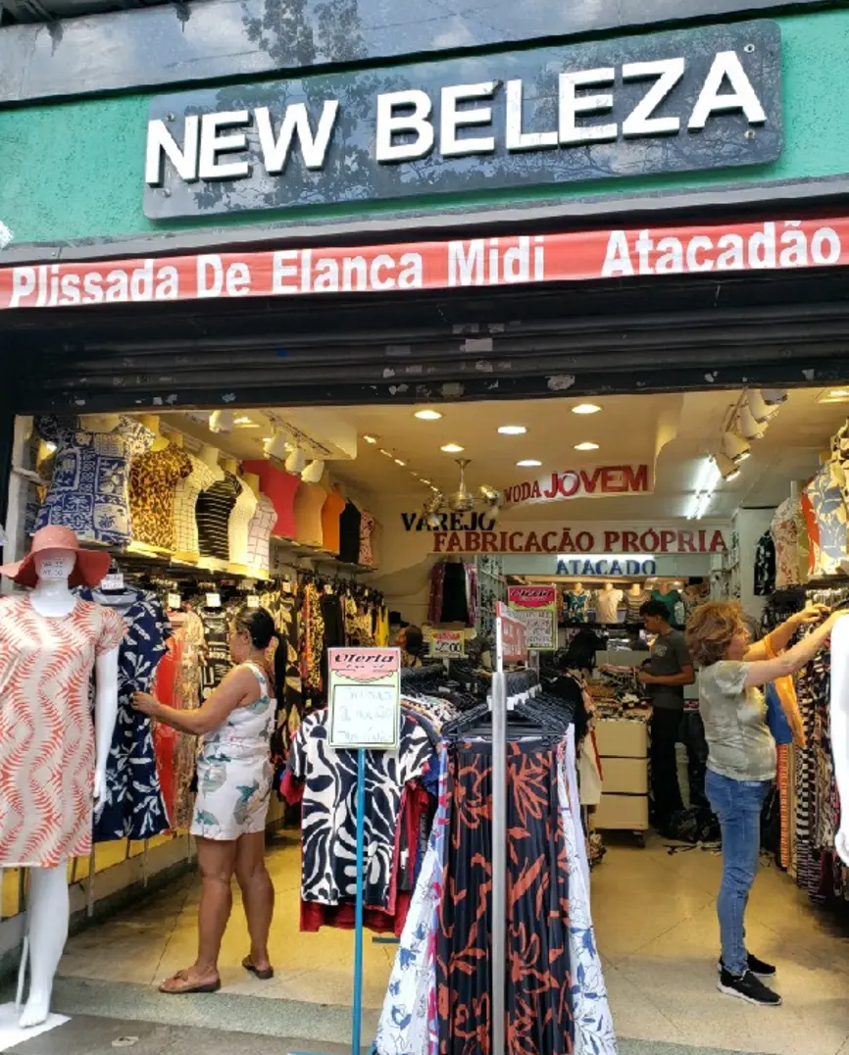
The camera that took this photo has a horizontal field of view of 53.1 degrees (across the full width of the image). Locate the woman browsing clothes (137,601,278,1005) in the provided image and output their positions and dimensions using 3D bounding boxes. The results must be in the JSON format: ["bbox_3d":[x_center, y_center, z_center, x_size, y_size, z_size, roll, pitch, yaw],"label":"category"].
[{"bbox_3d":[-0.947,1.087,3.604,0.674,1.519,0.460,-1,-8,15],"label":"woman browsing clothes"}]

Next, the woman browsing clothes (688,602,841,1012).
[{"bbox_3d":[1.462,1.109,3.594,0.652,1.584,0.480,0,-8,12],"label":"woman browsing clothes"}]

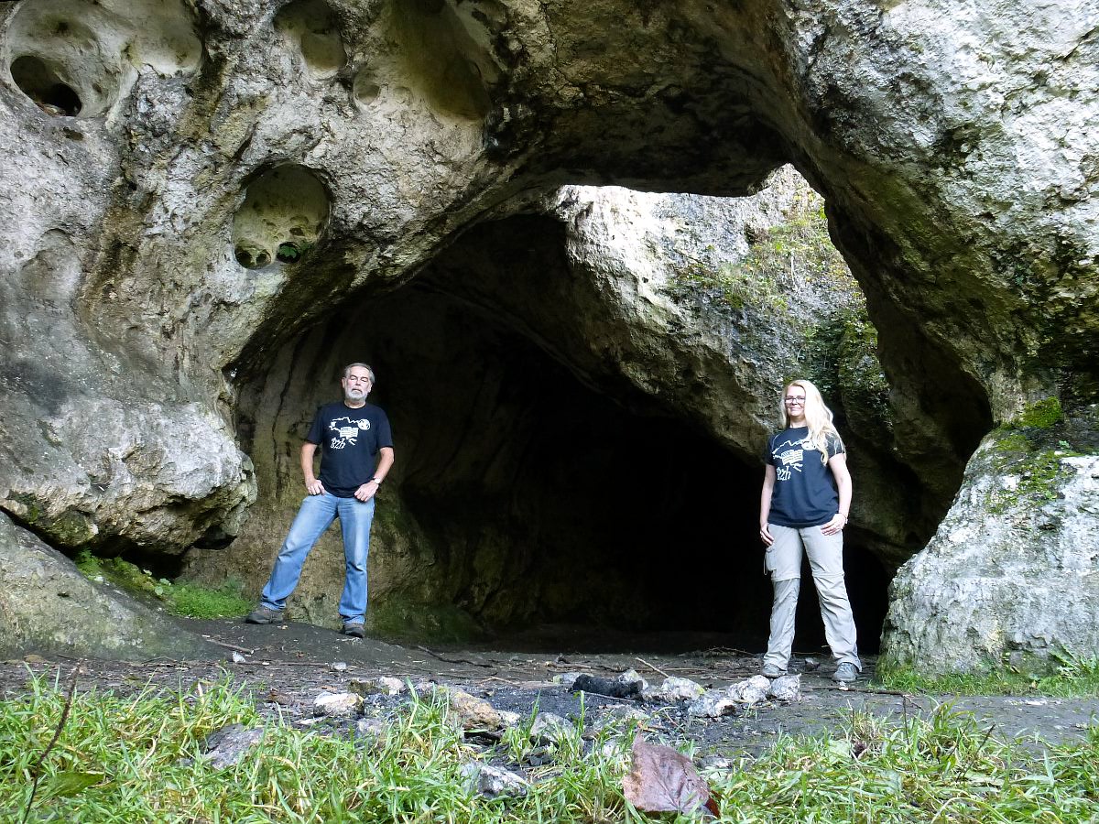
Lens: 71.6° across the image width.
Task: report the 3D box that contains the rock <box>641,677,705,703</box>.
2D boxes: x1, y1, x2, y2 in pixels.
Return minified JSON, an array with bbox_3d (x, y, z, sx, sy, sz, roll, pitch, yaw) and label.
[{"bbox_3d":[0.578,1.298,3.561,0.282,0.108,0.197,0,-12,0],"label":"rock"}]

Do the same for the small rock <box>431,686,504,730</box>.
[{"bbox_3d":[-0.319,1.157,2.989,0.275,0.146,0.206,0,-12,0],"label":"small rock"}]

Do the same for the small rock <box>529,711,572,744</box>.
[{"bbox_3d":[0.005,1.121,2.711,0.148,0.099,0.118,0,-12,0],"label":"small rock"}]

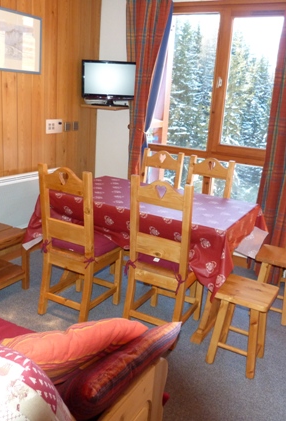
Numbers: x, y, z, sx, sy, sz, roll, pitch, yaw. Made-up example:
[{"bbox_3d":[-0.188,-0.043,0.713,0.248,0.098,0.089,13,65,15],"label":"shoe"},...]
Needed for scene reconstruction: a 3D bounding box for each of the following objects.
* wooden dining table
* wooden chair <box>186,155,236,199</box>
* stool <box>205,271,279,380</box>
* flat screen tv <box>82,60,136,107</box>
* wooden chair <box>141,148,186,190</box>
[{"bbox_3d":[0.042,0.277,3.074,1.434,0.774,0.889,12,16,28],"label":"wooden dining table"},{"bbox_3d":[0.472,0.064,3.562,0.424,1.010,0.444,14,17,34],"label":"wooden chair"},{"bbox_3d":[0.580,0.665,2.354,0.288,0.444,0.323,11,16,27],"label":"stool"},{"bbox_3d":[-0.318,-1.219,3.921,0.520,0.409,0.162,4,14,-1],"label":"flat screen tv"},{"bbox_3d":[0.072,-0.050,3.905,0.434,1.010,0.444,12,16,30],"label":"wooden chair"}]

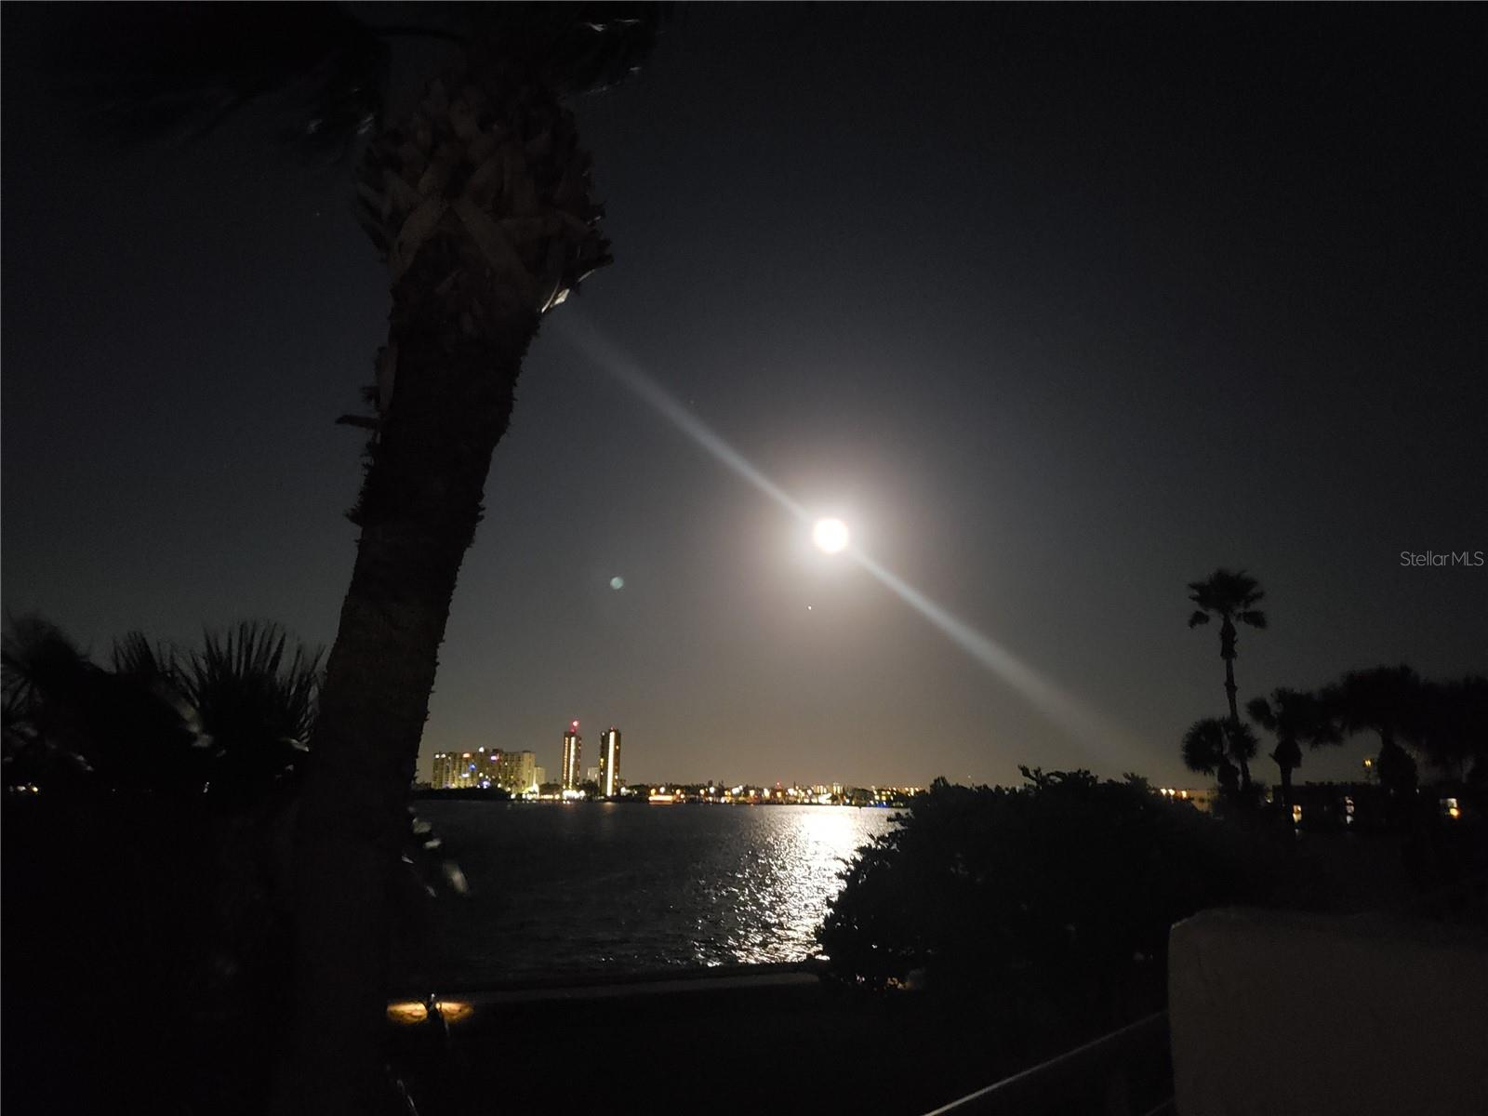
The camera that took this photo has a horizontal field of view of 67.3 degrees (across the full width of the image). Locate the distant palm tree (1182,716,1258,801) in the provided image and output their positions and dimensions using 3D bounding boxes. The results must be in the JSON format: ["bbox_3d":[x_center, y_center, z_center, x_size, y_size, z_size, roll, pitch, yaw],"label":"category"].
[{"bbox_3d":[17.632,8.550,41.183,2.900,5.370,2.900,-4,-13,22],"label":"distant palm tree"}]

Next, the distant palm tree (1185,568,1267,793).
[{"bbox_3d":[18.318,5.780,41.781,3.000,11.060,3.000,-4,-13,23],"label":"distant palm tree"}]

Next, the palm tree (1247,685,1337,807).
[{"bbox_3d":[18.001,7.208,36.358,3.100,5.980,3.100,-5,-13,25],"label":"palm tree"}]

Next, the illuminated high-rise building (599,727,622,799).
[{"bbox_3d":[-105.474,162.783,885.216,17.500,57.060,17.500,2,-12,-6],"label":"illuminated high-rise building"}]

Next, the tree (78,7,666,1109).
[{"bbox_3d":[-1.438,-0.151,4.631,3.100,6.400,3.100,1,-12,0],"label":"tree"}]

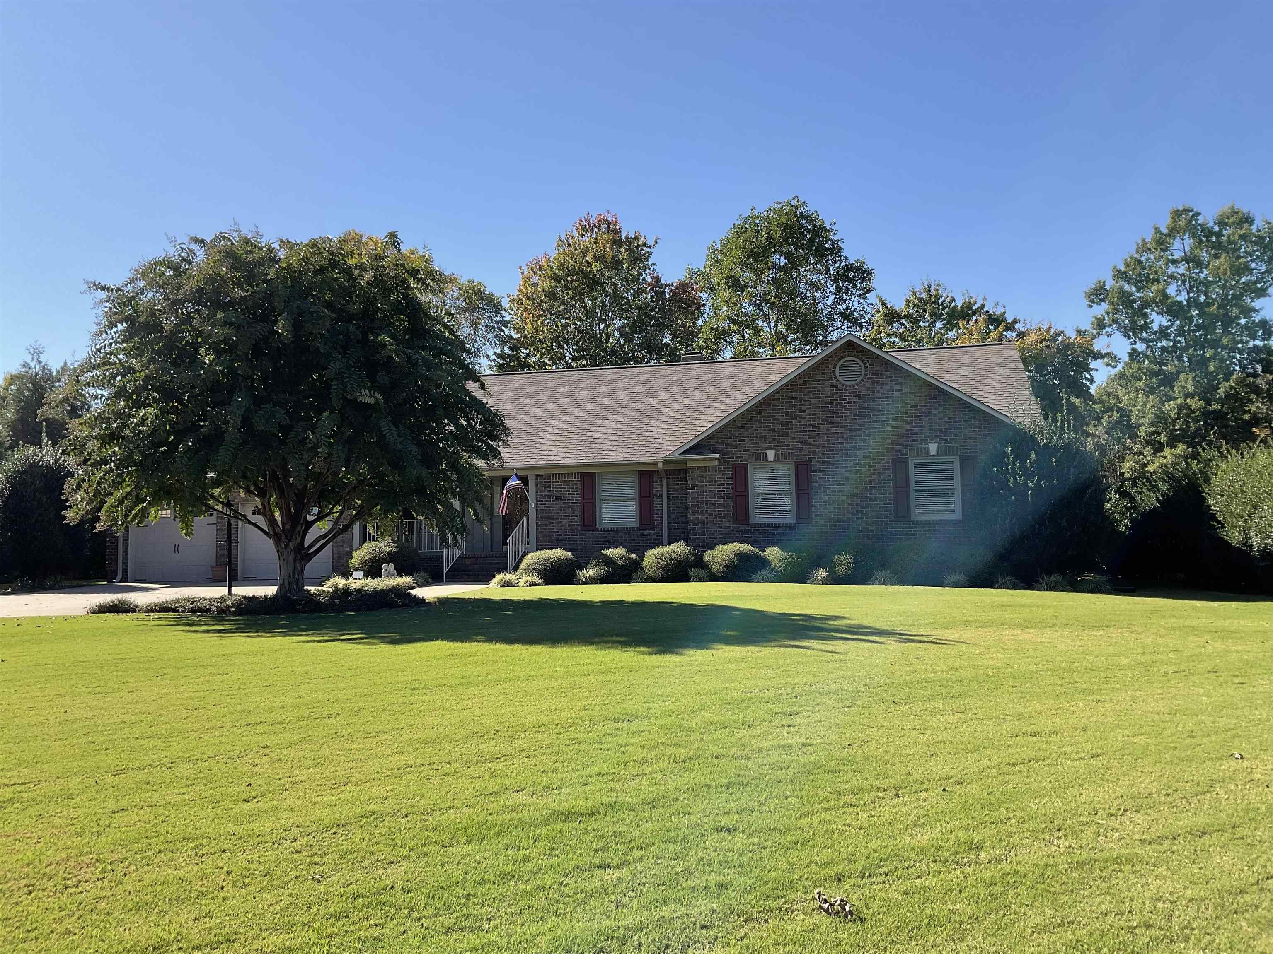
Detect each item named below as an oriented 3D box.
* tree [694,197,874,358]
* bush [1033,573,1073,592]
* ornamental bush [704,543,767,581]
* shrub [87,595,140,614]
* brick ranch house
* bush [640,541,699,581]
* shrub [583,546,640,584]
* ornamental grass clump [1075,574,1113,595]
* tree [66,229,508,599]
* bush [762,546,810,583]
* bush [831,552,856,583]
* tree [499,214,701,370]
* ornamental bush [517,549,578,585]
[{"bbox_3d":[5.955,-3.640,43.000,7.150,15.300,7.400,-1,-4,0],"label":"tree"},{"bbox_3d":[8.490,2.145,21.703,0.850,0.420,0.750,-2,-4,14],"label":"bush"},{"bbox_3d":[2.219,1.916,24.030,1.460,0.900,1.300,-2,-5,13],"label":"ornamental bush"},{"bbox_3d":[-9.124,2.229,18.600,0.880,0.310,0.800,-2,-4,14],"label":"shrub"},{"bbox_3d":[-1.617,-0.108,31.851,25.000,6.300,11.900,-2,-4,14],"label":"brick ranch house"},{"bbox_3d":[0.768,1.948,24.569,1.280,0.920,1.200,-1,-4,0],"label":"bush"},{"bbox_3d":[-0.563,2.088,25.156,1.340,0.910,1.200,-2,-5,13],"label":"shrub"},{"bbox_3d":[9.206,2.159,21.438,0.760,0.420,0.750,-2,-5,13],"label":"ornamental grass clump"},{"bbox_3d":[-6.645,-1.202,20.300,8.260,7.040,8.000,-1,-4,0],"label":"tree"},{"bbox_3d":[3.323,1.960,23.753,1.120,0.840,1.150,-2,-5,13],"label":"bush"},{"bbox_3d":[4.562,1.974,23.518,0.570,0.680,0.570,-2,-4,14],"label":"bush"},{"bbox_3d":[-1.491,-3.531,44.478,8.600,15.340,8.400,-2,-4,14],"label":"tree"},{"bbox_3d":[-2.107,2.154,25.526,1.480,0.900,1.350,-1,-4,0],"label":"ornamental bush"}]

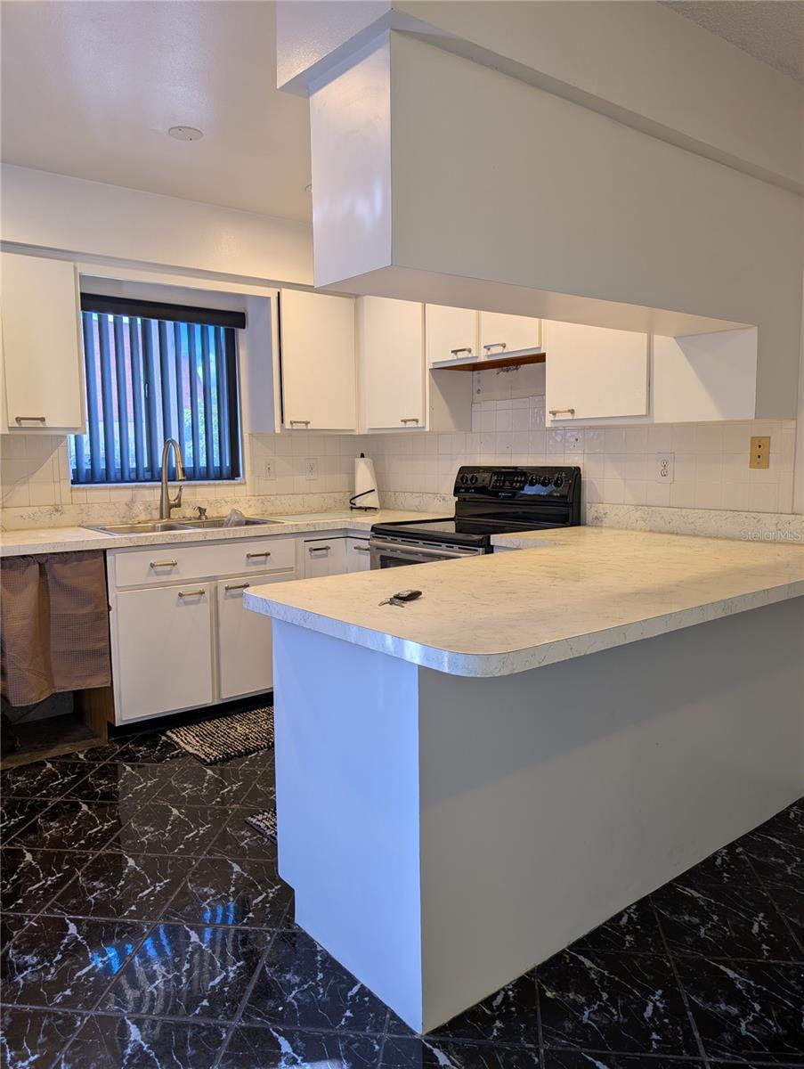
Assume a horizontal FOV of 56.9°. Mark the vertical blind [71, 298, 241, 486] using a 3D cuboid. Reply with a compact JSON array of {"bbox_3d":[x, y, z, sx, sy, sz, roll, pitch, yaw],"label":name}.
[{"bbox_3d":[-1.274,-0.736,3.909,0.940,0.920,0.100,-5,8,-38],"label":"vertical blind"}]

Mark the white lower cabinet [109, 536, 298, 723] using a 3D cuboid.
[{"bbox_3d":[-1.044,0.390,3.636,0.905,0.800,0.610,-6,8,-37],"label":"white lower cabinet"}]

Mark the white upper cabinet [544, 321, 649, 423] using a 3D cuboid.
[{"bbox_3d":[0.858,-0.803,2.888,0.320,0.735,0.505,-6,8,-37],"label":"white upper cabinet"}]

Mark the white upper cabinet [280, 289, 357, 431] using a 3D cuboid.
[{"bbox_3d":[-0.541,-0.923,4.069,0.480,0.735,0.320,-6,8,-37],"label":"white upper cabinet"}]

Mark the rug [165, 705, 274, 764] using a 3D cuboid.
[{"bbox_3d":[-0.635,0.882,3.410,0.755,0.018,0.470,-5,8,-38],"label":"rug"}]

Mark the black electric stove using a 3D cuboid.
[{"bbox_3d":[0.321,0.279,3.395,0.660,1.155,0.760,-6,8,-37],"label":"black electric stove"}]

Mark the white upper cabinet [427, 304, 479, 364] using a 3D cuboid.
[{"bbox_3d":[0.364,-1.067,3.696,0.320,0.460,0.383,-5,8,-38],"label":"white upper cabinet"}]

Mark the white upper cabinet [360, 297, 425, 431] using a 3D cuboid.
[{"bbox_3d":[0.048,-0.947,4.111,0.320,0.780,0.635,-5,8,-38],"label":"white upper cabinet"}]

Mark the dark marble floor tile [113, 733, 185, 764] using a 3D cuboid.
[{"bbox_3d":[-1.017,0.914,3.154,0.331,0.010,0.321,0,7,7],"label":"dark marble floor tile"}]

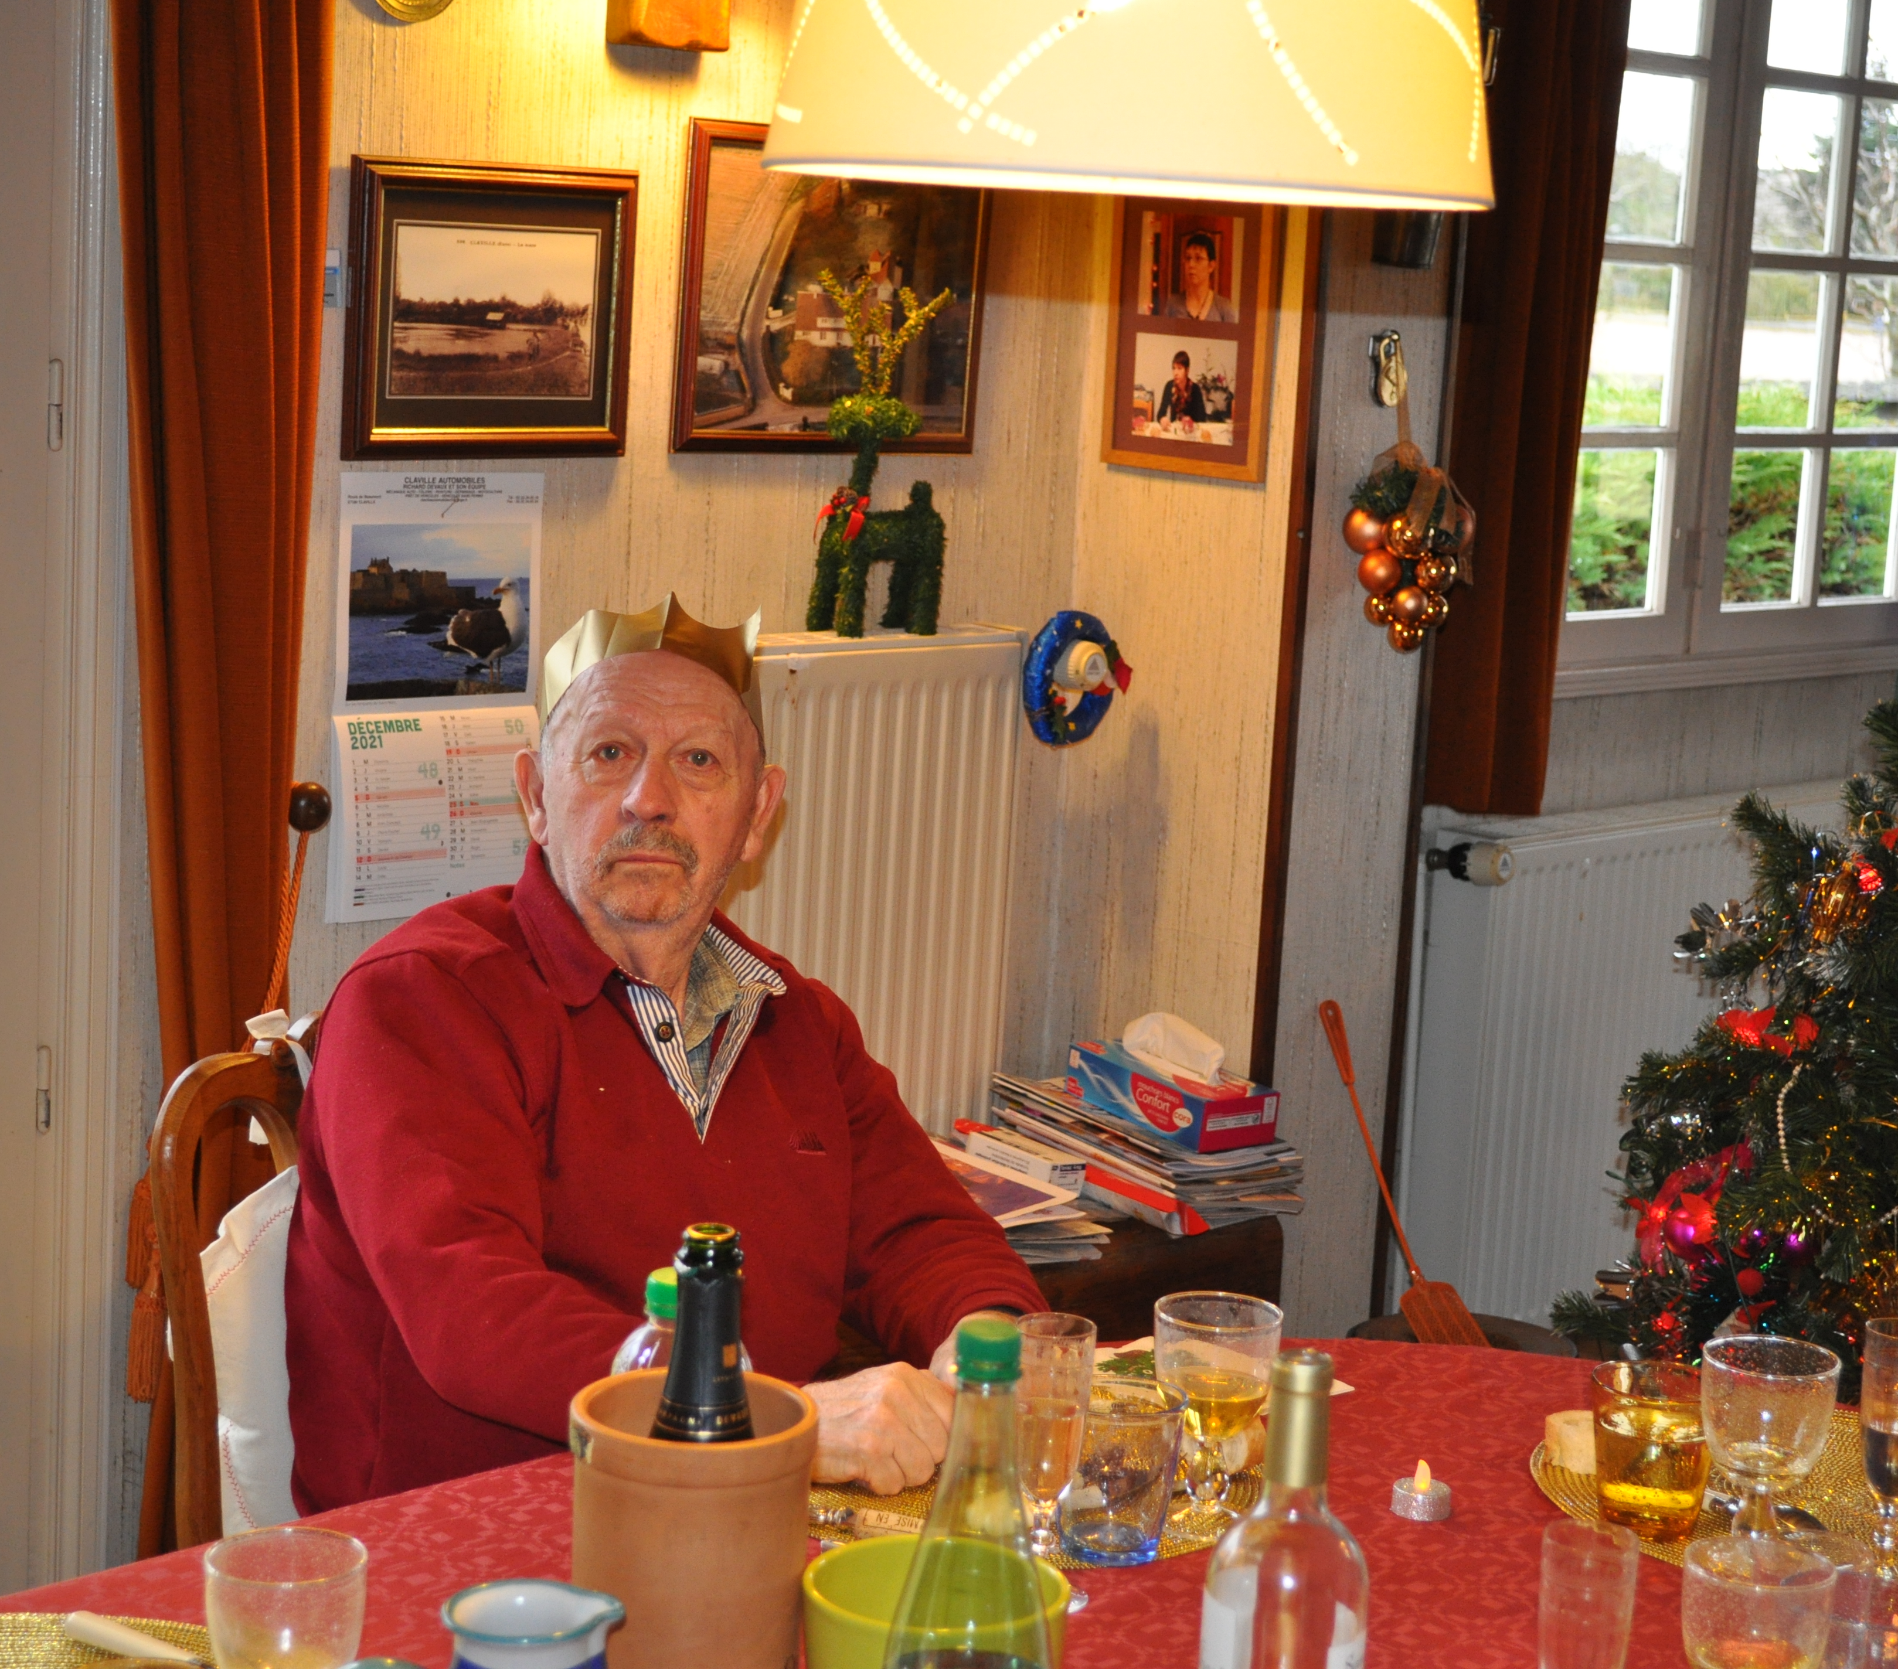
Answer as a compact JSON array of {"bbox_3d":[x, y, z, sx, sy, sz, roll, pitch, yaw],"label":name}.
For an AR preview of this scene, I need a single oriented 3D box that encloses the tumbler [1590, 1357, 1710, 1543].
[{"bbox_3d":[0.453,0.398,2.330,0.087,0.098,0.087,3,9,0],"label":"tumbler"}]

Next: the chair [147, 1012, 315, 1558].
[{"bbox_3d":[-0.303,0.608,2.846,0.520,0.935,0.455,12,12,43],"label":"chair"}]

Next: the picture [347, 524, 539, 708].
[{"bbox_3d":[-0.494,-0.216,3.516,0.010,0.169,0.220,12,13,43],"label":"picture"}]

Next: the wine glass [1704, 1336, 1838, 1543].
[{"bbox_3d":[0.515,0.390,2.287,0.087,0.128,0.087,12,12,43],"label":"wine glass"}]

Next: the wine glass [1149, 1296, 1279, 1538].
[{"bbox_3d":[0.166,0.368,2.295,0.081,0.137,0.081,3,9,0],"label":"wine glass"}]

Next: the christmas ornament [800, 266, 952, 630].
[{"bbox_3d":[-0.066,-0.412,3.877,0.135,0.390,0.145,12,12,43],"label":"christmas ornament"}]

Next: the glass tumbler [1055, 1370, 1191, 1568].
[{"bbox_3d":[0.101,0.394,2.234,0.087,0.098,0.087,3,9,0],"label":"glass tumbler"}]

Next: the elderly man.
[{"bbox_3d":[-0.162,0.467,2.678,0.660,1.280,0.550,12,12,43],"label":"elderly man"}]

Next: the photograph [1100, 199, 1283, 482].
[{"bbox_3d":[0.272,-0.560,4.006,0.229,0.317,0.022,12,13,43],"label":"photograph"}]

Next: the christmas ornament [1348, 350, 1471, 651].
[{"bbox_3d":[0.506,-0.367,3.998,0.090,0.345,0.120,12,12,43],"label":"christmas ornament"}]

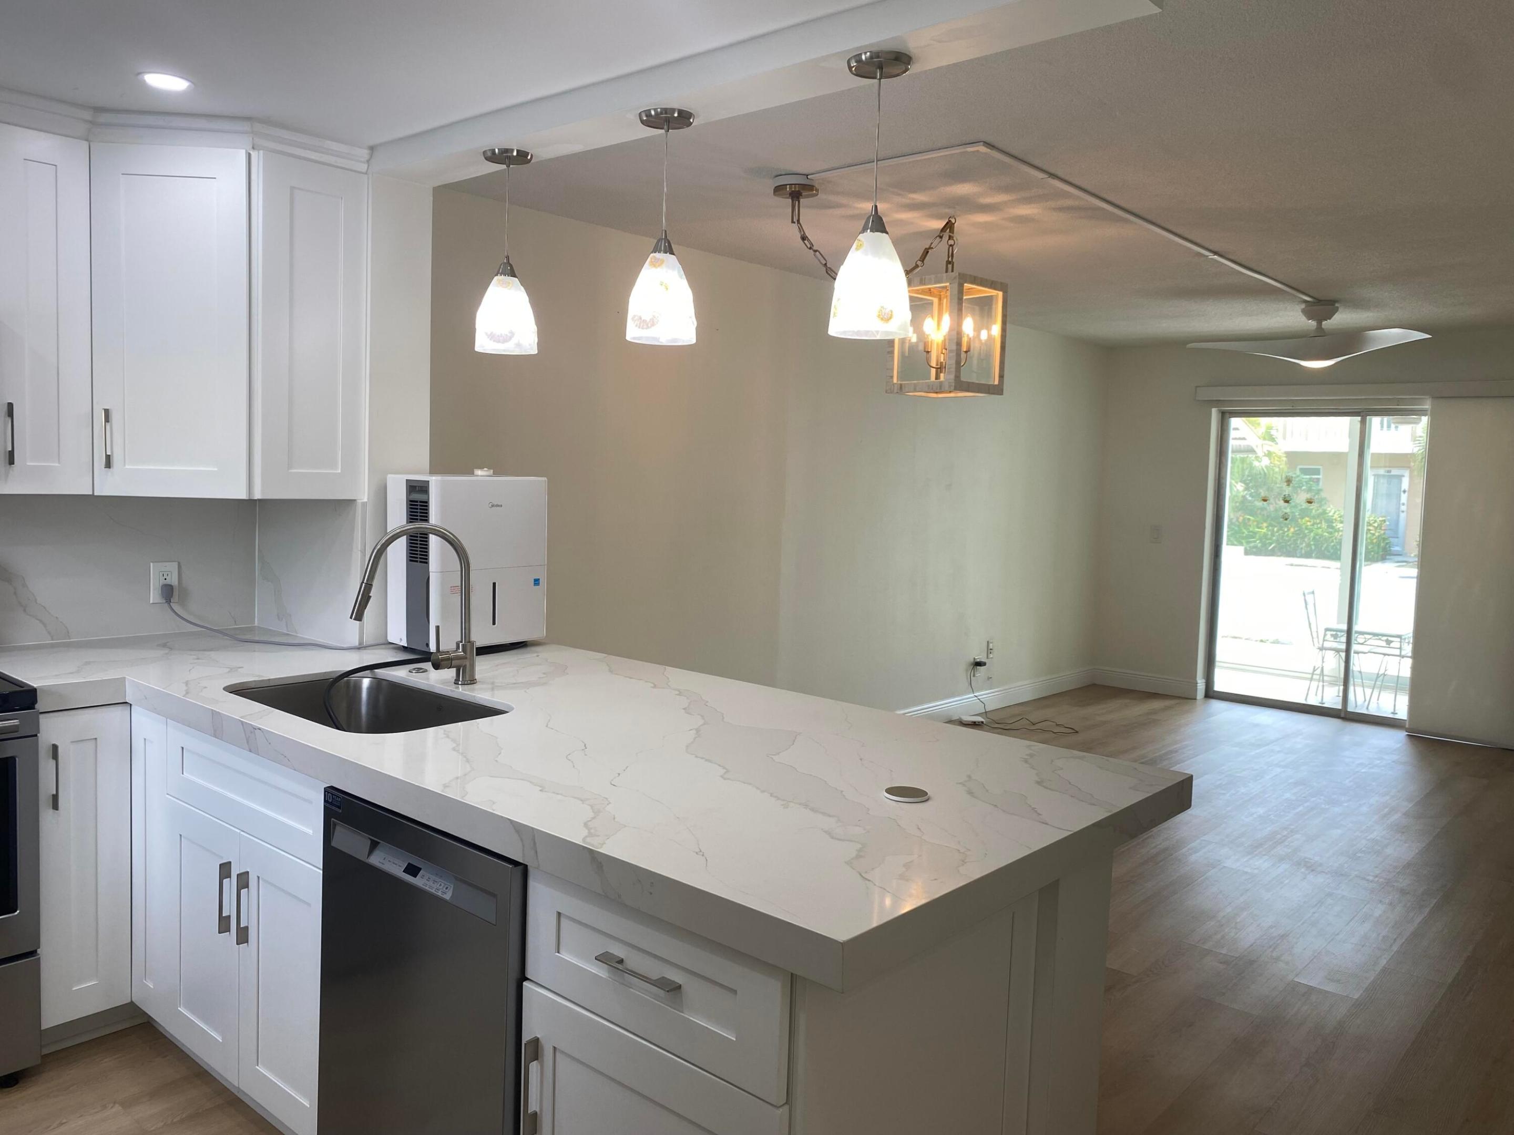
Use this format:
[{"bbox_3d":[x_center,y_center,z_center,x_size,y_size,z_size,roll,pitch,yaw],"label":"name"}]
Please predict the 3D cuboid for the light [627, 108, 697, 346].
[{"bbox_3d":[-0.201,-0.738,2.473,0.158,0.489,0.158,2,5,0],"label":"light"}]

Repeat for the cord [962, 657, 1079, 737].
[{"bbox_3d":[1.588,0.764,6.806,0.665,0.365,0.470,6,6,41],"label":"cord"}]

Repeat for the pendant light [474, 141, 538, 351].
[{"bbox_3d":[-0.622,-0.780,2.827,0.158,0.489,0.158,2,5,0],"label":"pendant light"}]

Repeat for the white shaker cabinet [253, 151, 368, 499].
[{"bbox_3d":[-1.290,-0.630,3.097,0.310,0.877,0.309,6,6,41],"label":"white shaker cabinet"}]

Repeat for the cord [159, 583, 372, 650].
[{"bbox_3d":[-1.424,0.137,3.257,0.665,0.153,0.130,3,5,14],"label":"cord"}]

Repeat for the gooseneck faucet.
[{"bbox_3d":[-0.805,0.086,2.693,0.298,0.385,0.075,-1,5,-33],"label":"gooseneck faucet"}]

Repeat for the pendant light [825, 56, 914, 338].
[{"bbox_3d":[0.219,-0.689,2.107,0.158,0.502,0.158,2,5,0],"label":"pendant light"}]

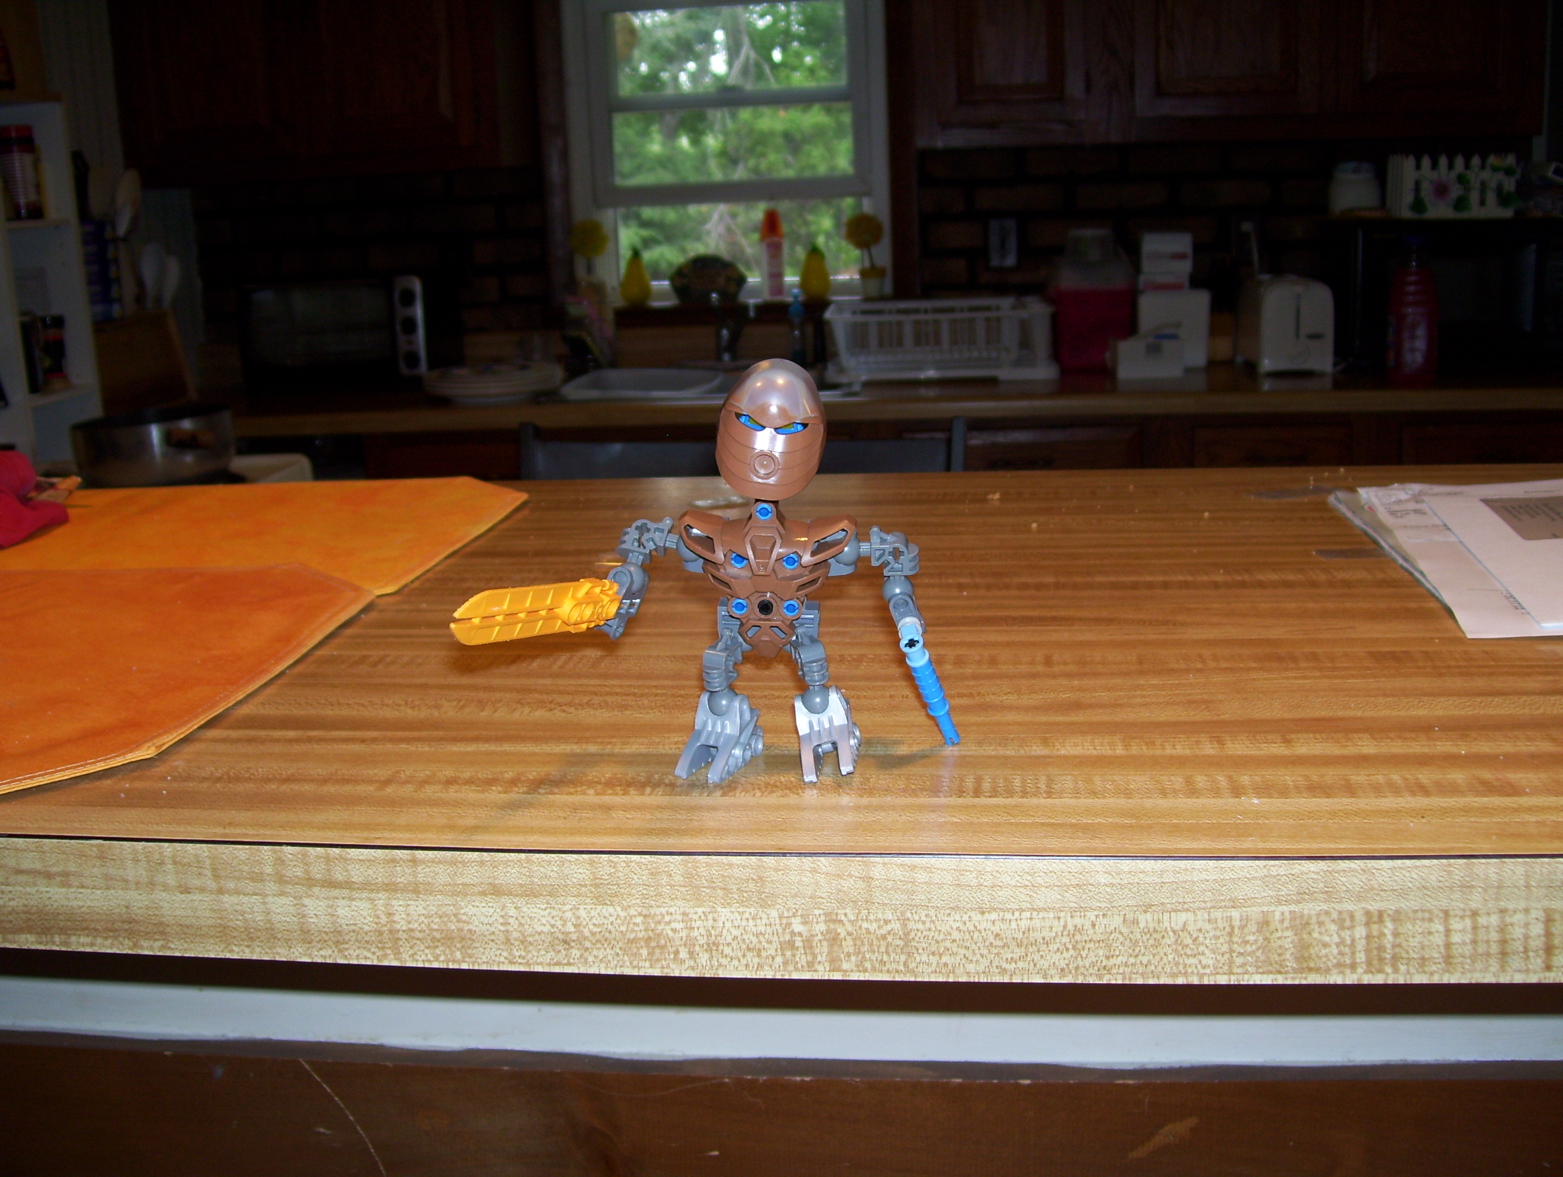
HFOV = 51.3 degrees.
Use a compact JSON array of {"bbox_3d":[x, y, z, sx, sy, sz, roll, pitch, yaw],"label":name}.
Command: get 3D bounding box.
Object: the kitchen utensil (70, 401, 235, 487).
[{"bbox_3d":[-0.947,-0.218,2.447,0.270,0.105,0.237,9,18,39],"label":"kitchen utensil"}]

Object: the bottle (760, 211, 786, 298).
[{"bbox_3d":[-0.018,-0.726,3.534,0.053,0.198,0.042,0,14,8],"label":"bottle"}]

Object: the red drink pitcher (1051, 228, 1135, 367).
[{"bbox_3d":[0.680,-0.631,3.532,0.172,0.298,0.172,0,14,7],"label":"red drink pitcher"}]

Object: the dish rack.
[{"bbox_3d":[0.324,-0.509,3.264,0.445,0.140,0.340,0,14,8],"label":"dish rack"}]

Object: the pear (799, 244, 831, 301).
[{"bbox_3d":[0.073,-0.678,3.493,0.069,0.128,0.069,0,14,8],"label":"pear"}]

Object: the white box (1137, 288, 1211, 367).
[{"bbox_3d":[0.841,-0.560,3.504,0.147,0.162,0.130,0,14,7],"label":"white box"}]

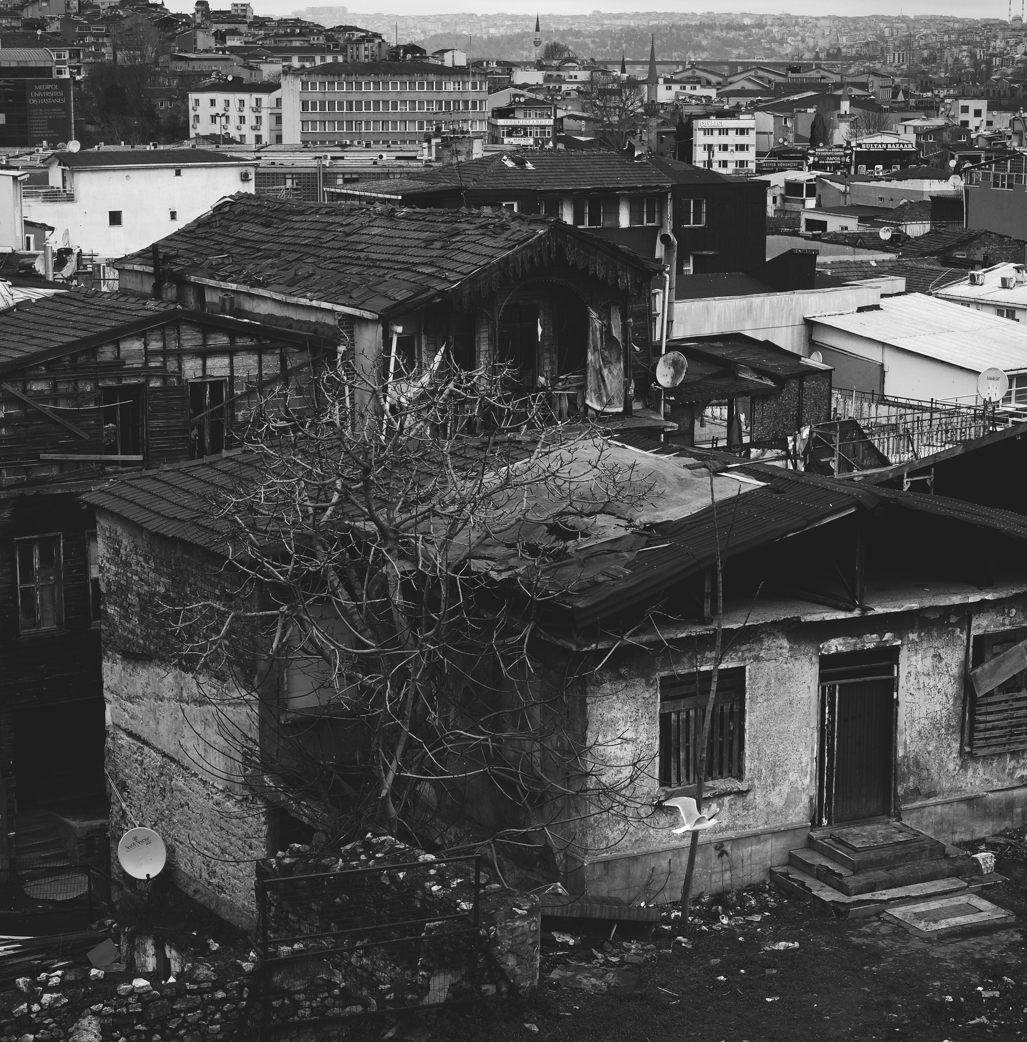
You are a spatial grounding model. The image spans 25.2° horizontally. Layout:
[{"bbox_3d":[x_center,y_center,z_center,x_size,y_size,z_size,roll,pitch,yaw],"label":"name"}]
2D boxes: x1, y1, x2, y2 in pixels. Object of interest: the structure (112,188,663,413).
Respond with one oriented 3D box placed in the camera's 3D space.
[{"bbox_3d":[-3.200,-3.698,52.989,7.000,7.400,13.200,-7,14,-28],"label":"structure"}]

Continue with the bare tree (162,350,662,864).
[{"bbox_3d":[-1.383,1.133,31.200,6.400,6.700,5.600,0,12,0],"label":"bare tree"}]

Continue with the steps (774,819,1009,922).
[{"bbox_3d":[5.144,4.709,31.619,2.650,0.650,1.800,-6,13,-24],"label":"steps"}]

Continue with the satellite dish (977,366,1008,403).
[{"bbox_3d":[11.234,-3.193,54.000,0.760,0.840,0.380,1,12,5],"label":"satellite dish"}]

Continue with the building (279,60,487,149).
[{"bbox_3d":[-22.800,-68.847,391.235,34.000,18.000,14.000,-1,12,-7],"label":"building"}]

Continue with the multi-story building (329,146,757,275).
[{"bbox_3d":[2.000,-15.034,124.597,21.000,10.000,11.500,-5,13,-21],"label":"multi-story building"}]

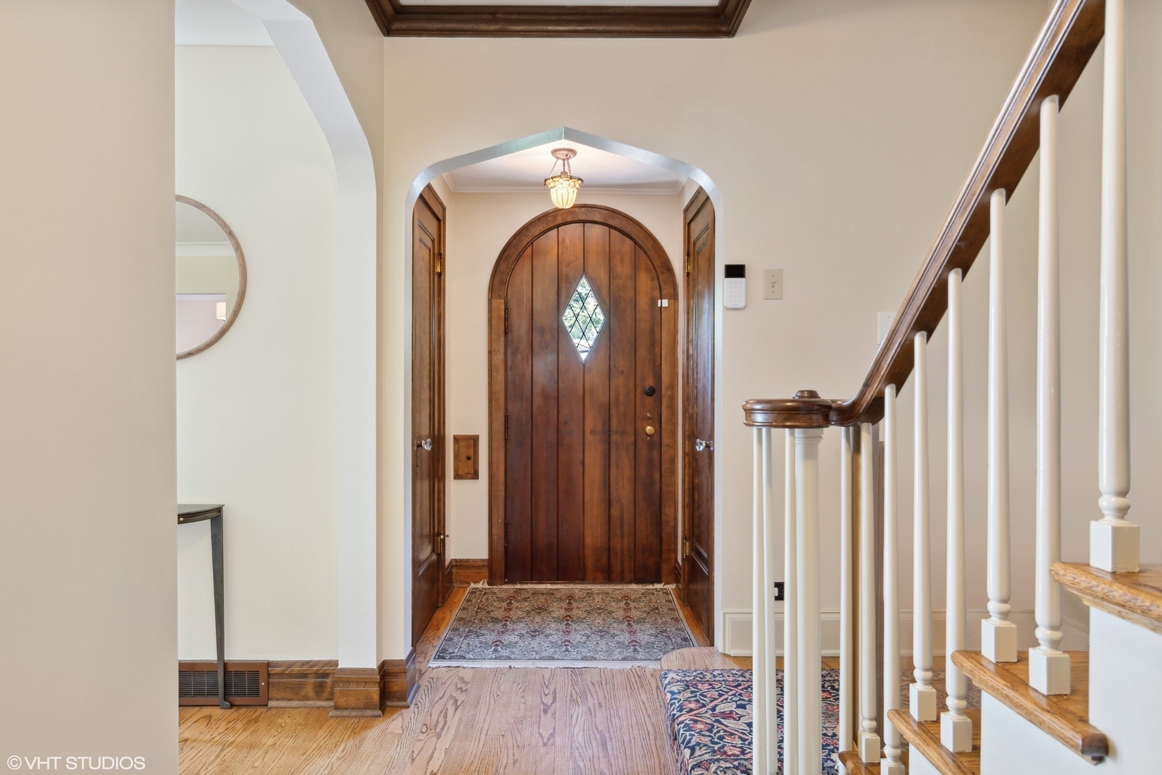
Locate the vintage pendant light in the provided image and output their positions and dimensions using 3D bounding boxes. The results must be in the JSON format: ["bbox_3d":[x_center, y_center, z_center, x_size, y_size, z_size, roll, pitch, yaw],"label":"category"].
[{"bbox_3d":[-0.085,-1.016,3.330,0.198,0.283,0.198,0,0,0],"label":"vintage pendant light"}]

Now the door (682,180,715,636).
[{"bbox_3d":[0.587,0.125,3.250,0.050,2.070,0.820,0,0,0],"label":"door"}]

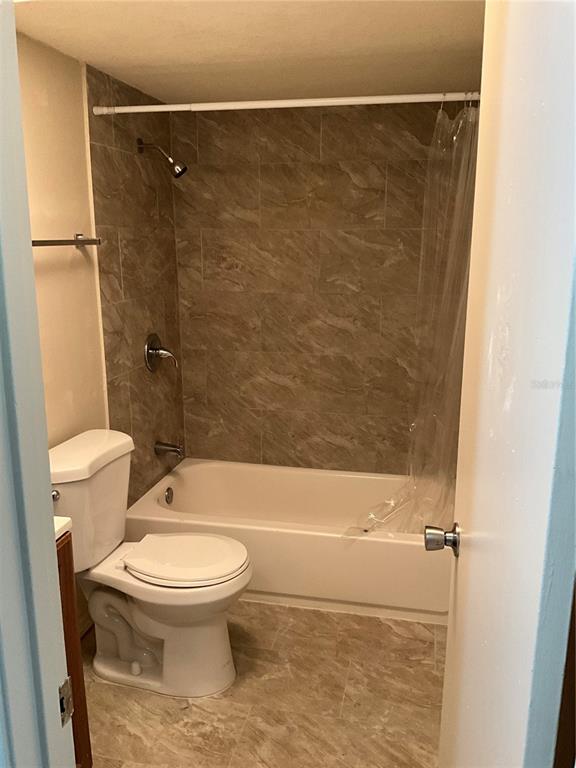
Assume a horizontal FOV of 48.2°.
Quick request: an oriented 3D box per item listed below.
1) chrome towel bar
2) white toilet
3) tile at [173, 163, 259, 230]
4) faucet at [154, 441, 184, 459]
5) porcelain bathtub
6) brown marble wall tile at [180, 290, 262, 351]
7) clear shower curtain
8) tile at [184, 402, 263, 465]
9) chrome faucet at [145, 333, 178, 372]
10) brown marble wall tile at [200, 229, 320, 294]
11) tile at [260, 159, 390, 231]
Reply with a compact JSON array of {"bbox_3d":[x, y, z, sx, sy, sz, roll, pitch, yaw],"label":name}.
[{"bbox_3d":[-0.792,-0.476,2.152,0.075,0.043,0.535,3,14,12],"label":"chrome towel bar"},{"bbox_3d":[-0.462,0.658,2.408,0.700,0.800,0.465,3,14,12],"label":"white toilet"},{"bbox_3d":[-0.353,-0.929,3.208,0.446,0.309,0.012,3,14,12],"label":"tile"},{"bbox_3d":[-0.581,0.331,3.184,0.135,0.075,0.067,3,14,12],"label":"faucet"},{"bbox_3d":[0.096,0.709,3.119,1.520,0.366,0.732,3,14,12],"label":"porcelain bathtub"},{"bbox_3d":[-0.353,-0.328,3.352,0.446,0.309,0.012,3,14,12],"label":"brown marble wall tile"},{"bbox_3d":[0.550,-0.162,2.438,0.380,1.625,0.190,3,14,12],"label":"clear shower curtain"},{"bbox_3d":[-0.352,0.273,3.496,0.446,0.309,0.012,3,14,12],"label":"tile"},{"bbox_3d":[-0.593,-0.145,3.072,0.110,0.178,0.177,3,14,12],"label":"chrome faucet"},{"bbox_3d":[-0.139,-0.618,3.234,0.612,0.309,0.012,3,14,12],"label":"brown marble wall tile"},{"bbox_3d":[0.163,-0.903,3.097,0.612,0.309,0.012,3,14,12],"label":"tile"}]

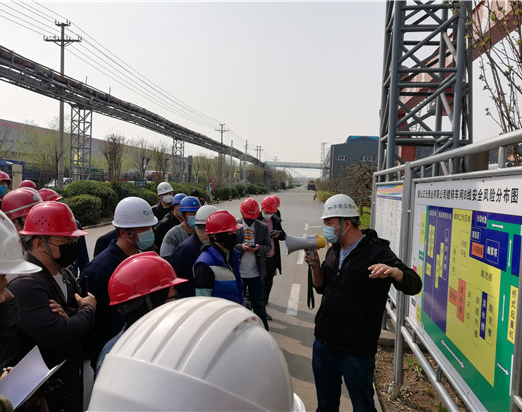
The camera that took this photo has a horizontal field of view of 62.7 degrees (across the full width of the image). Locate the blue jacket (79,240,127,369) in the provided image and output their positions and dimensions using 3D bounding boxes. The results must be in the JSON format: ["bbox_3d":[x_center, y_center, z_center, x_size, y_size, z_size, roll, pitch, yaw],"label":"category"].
[{"bbox_3d":[-0.844,0.574,2.550,0.330,0.720,0.500,3,3,17],"label":"blue jacket"}]

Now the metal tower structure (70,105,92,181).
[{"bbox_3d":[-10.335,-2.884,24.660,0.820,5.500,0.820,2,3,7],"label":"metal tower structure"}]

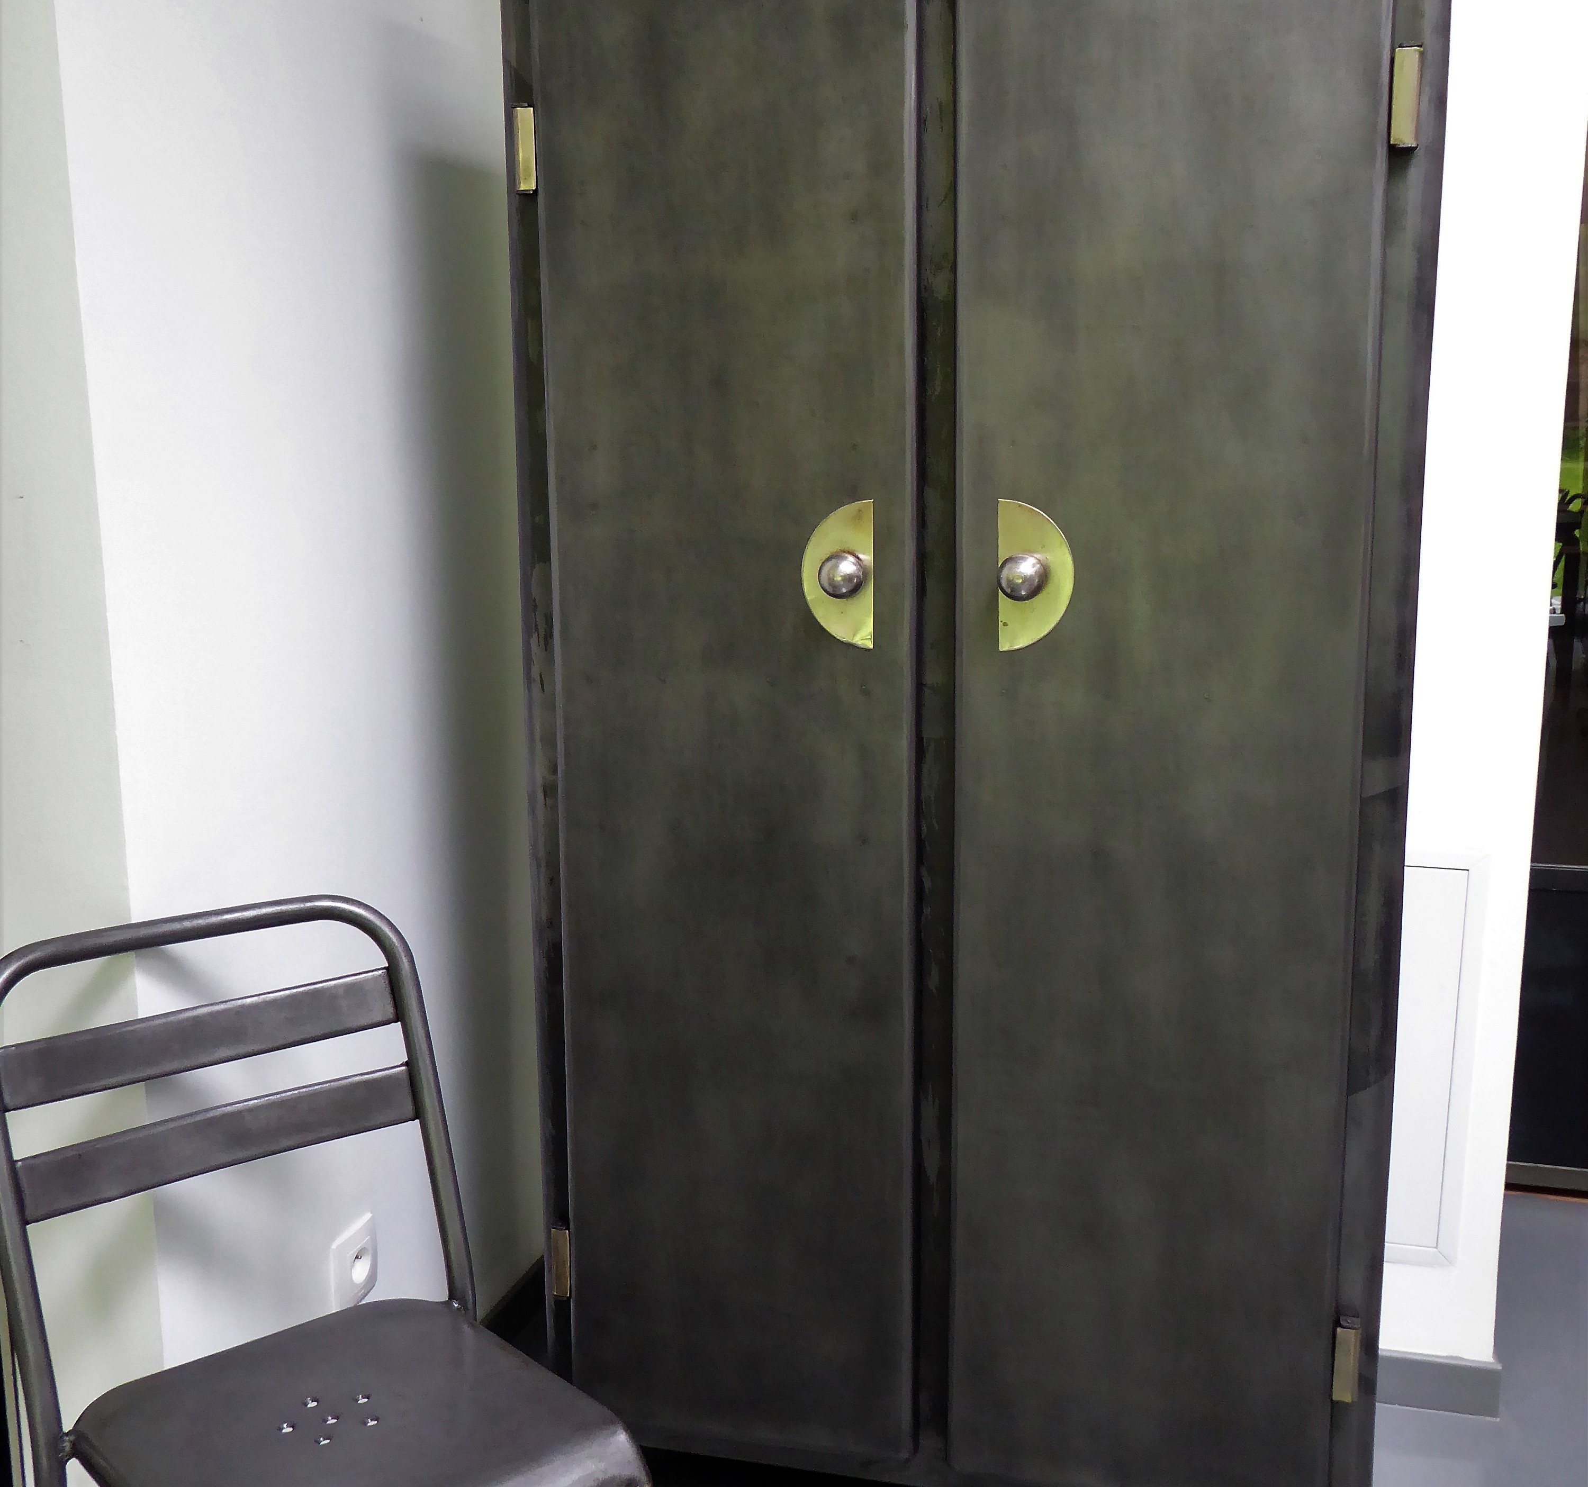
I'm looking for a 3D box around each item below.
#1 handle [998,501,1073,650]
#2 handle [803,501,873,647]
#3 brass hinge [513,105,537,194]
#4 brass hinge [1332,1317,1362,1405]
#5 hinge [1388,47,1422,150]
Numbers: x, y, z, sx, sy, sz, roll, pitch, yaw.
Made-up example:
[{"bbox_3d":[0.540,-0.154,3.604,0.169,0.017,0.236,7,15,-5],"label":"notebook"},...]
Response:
[{"bbox_3d":[0.241,-0.167,1.787,0.076,0.155,0.050,2,10,16],"label":"handle"},{"bbox_3d":[0.040,-0.174,1.846,0.077,0.157,0.050,2,10,16],"label":"handle"},{"bbox_3d":[-0.284,-0.632,1.891,0.023,0.087,0.016,2,10,16],"label":"brass hinge"},{"bbox_3d":[0.581,0.646,1.861,0.025,0.093,0.016,2,10,16],"label":"brass hinge"},{"bbox_3d":[0.568,-0.598,1.645,0.024,0.089,0.016,2,10,16],"label":"hinge"}]

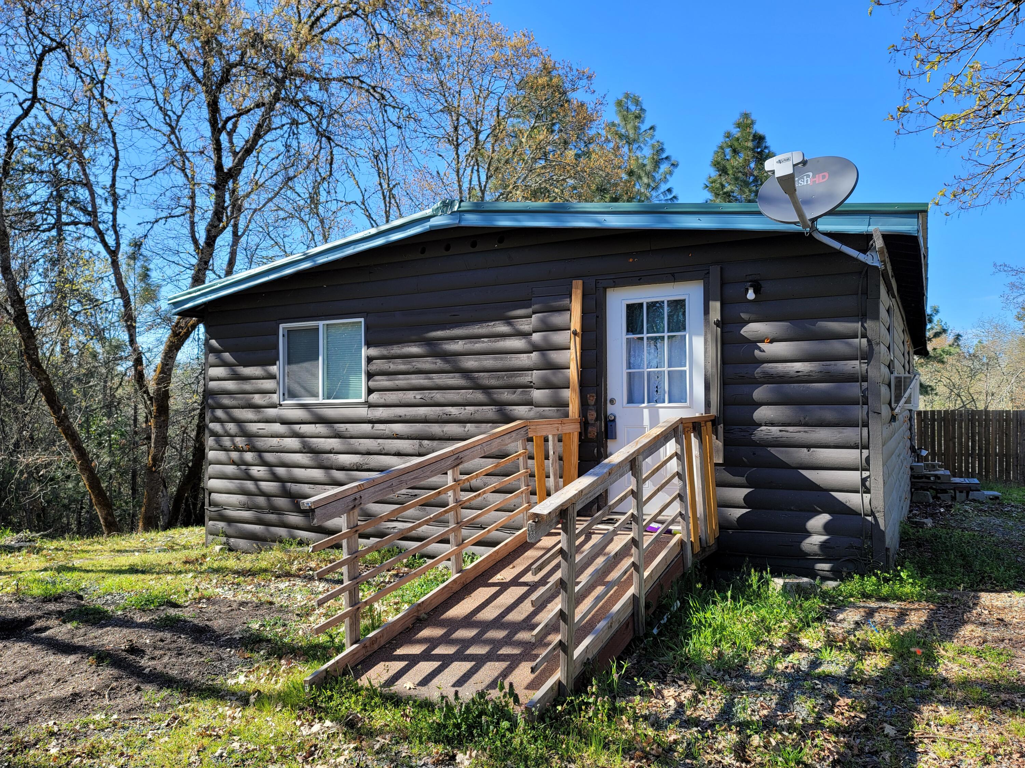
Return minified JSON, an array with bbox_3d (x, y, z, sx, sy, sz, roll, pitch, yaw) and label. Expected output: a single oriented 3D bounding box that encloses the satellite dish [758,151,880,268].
[{"bbox_3d":[1.831,-1.075,4.531,0.650,0.700,0.830,-2,-2,37],"label":"satellite dish"}]

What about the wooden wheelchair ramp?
[{"bbox_3d":[0.312,0.861,4.806,1.310,1.255,3.360,-1,-1,29],"label":"wooden wheelchair ramp"}]

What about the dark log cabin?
[{"bbox_3d":[2.836,0.158,13.257,8.040,3.580,14.280,-1,-1,29],"label":"dark log cabin"}]

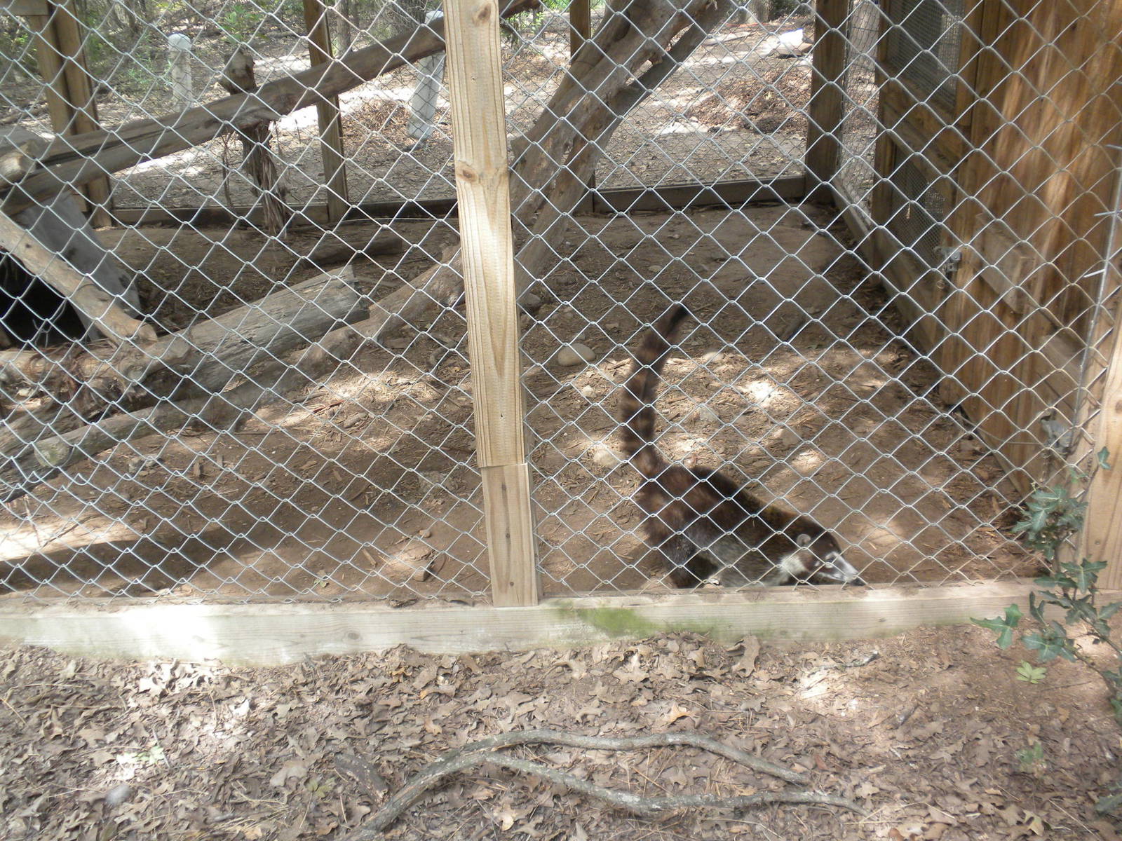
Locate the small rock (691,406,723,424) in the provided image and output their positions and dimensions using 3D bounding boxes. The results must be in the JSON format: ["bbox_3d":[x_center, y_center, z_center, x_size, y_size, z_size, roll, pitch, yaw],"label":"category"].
[{"bbox_3d":[0.402,-0.014,3.293,0.082,0.043,0.065,-2,23,0],"label":"small rock"}]

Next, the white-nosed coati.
[{"bbox_3d":[0.360,0.064,2.376,0.490,0.590,0.190,2,23,11],"label":"white-nosed coati"}]

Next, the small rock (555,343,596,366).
[{"bbox_3d":[0.047,-0.205,3.765,0.125,0.065,0.095,-2,23,0],"label":"small rock"}]

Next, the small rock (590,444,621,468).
[{"bbox_3d":[0.114,0.092,3.061,0.080,0.048,0.068,-2,23,0],"label":"small rock"}]

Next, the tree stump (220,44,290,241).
[{"bbox_3d":[-1.312,-1.195,5.150,0.230,0.800,0.200,-2,23,0],"label":"tree stump"}]

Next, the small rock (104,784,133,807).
[{"bbox_3d":[-0.748,0.634,2.026,0.048,0.034,0.042,-2,23,0],"label":"small rock"}]

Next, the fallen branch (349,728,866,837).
[{"bbox_3d":[0.071,0.593,2.006,0.830,0.060,0.260,-2,23,0],"label":"fallen branch"}]

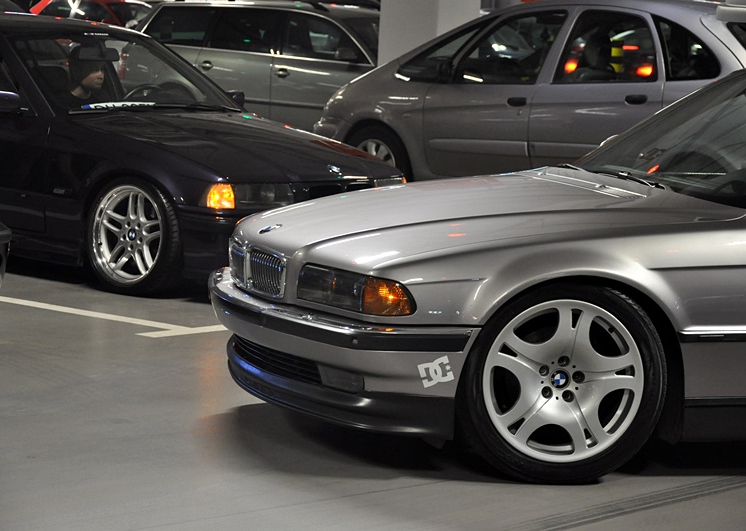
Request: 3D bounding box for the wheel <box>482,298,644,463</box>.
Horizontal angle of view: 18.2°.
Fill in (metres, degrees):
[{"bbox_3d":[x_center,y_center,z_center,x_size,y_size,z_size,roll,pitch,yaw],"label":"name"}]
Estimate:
[{"bbox_3d":[0.585,0.355,7.454,0.520,0.520,0.230,2,4,-8],"label":"wheel"}]

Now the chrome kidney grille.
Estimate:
[{"bbox_3d":[-0.396,0.003,7.830,0.075,0.165,0.480,0,7,-25],"label":"chrome kidney grille"}]

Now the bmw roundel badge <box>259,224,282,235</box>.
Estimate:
[{"bbox_3d":[-0.343,-0.122,7.836,0.082,0.012,0.082,-25,17,-20],"label":"bmw roundel badge"}]

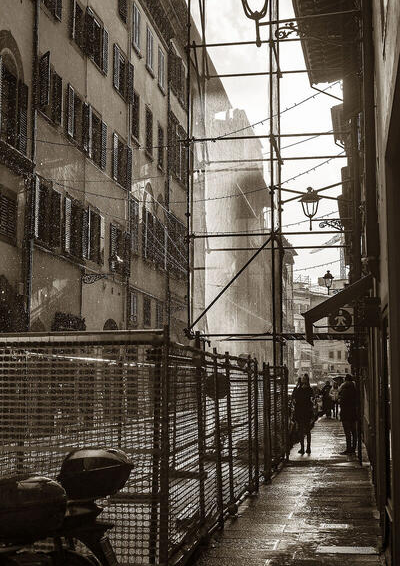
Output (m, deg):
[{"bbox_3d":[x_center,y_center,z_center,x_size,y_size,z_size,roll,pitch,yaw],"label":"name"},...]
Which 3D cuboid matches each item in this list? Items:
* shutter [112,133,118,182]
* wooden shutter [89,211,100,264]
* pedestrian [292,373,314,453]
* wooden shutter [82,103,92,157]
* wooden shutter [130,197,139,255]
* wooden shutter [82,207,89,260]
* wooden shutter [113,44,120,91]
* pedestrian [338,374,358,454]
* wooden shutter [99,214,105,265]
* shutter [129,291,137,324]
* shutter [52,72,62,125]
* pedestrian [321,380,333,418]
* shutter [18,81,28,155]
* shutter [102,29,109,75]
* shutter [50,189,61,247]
[{"bbox_3d":[-3.542,-5.275,34.970,0.060,1.886,0.570,-1,-7,10],"label":"shutter"},{"bbox_3d":[-3.918,-1.662,31.128,0.080,1.850,1.200,-1,-7,10],"label":"wooden shutter"},{"bbox_3d":[2.237,2.832,18.010,0.500,1.720,0.360,4,-8,-27],"label":"pedestrian"},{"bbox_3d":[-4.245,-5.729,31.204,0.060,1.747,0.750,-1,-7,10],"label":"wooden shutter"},{"bbox_3d":[-2.875,-2.448,36.901,0.080,2.300,1.150,-1,-7,10],"label":"wooden shutter"},{"bbox_3d":[-4.239,-1.827,30.756,0.060,1.744,0.570,-1,-7,10],"label":"wooden shutter"},{"bbox_3d":[-3.562,-9.146,35.335,0.060,1.822,0.600,-1,-7,10],"label":"wooden shutter"},{"bbox_3d":[3.244,2.856,18.140,0.380,1.704,0.500,-1,-7,10],"label":"pedestrian"},{"bbox_3d":[-3.858,-1.753,32.820,0.060,1.743,0.560,-1,-7,10],"label":"wooden shutter"},{"bbox_3d":[-2.993,1.093,37.174,0.060,1.339,1.150,-1,-7,10],"label":"shutter"},{"bbox_3d":[-4.684,-6.056,27.503,0.080,1.600,0.750,-1,-7,10],"label":"shutter"},{"bbox_3d":[5.953,5.450,39.008,0.520,1.700,0.420,-1,-7,10],"label":"pedestrian"},{"bbox_3d":[-5.197,-4.850,24.562,0.080,2.100,0.650,-1,-7,10],"label":"shutter"},{"bbox_3d":[-3.842,-9.393,33.842,0.060,1.725,0.570,-1,-7,10],"label":"shutter"},{"bbox_3d":[-4.666,-2.034,27.106,0.080,1.930,0.750,-1,-7,10],"label":"shutter"}]

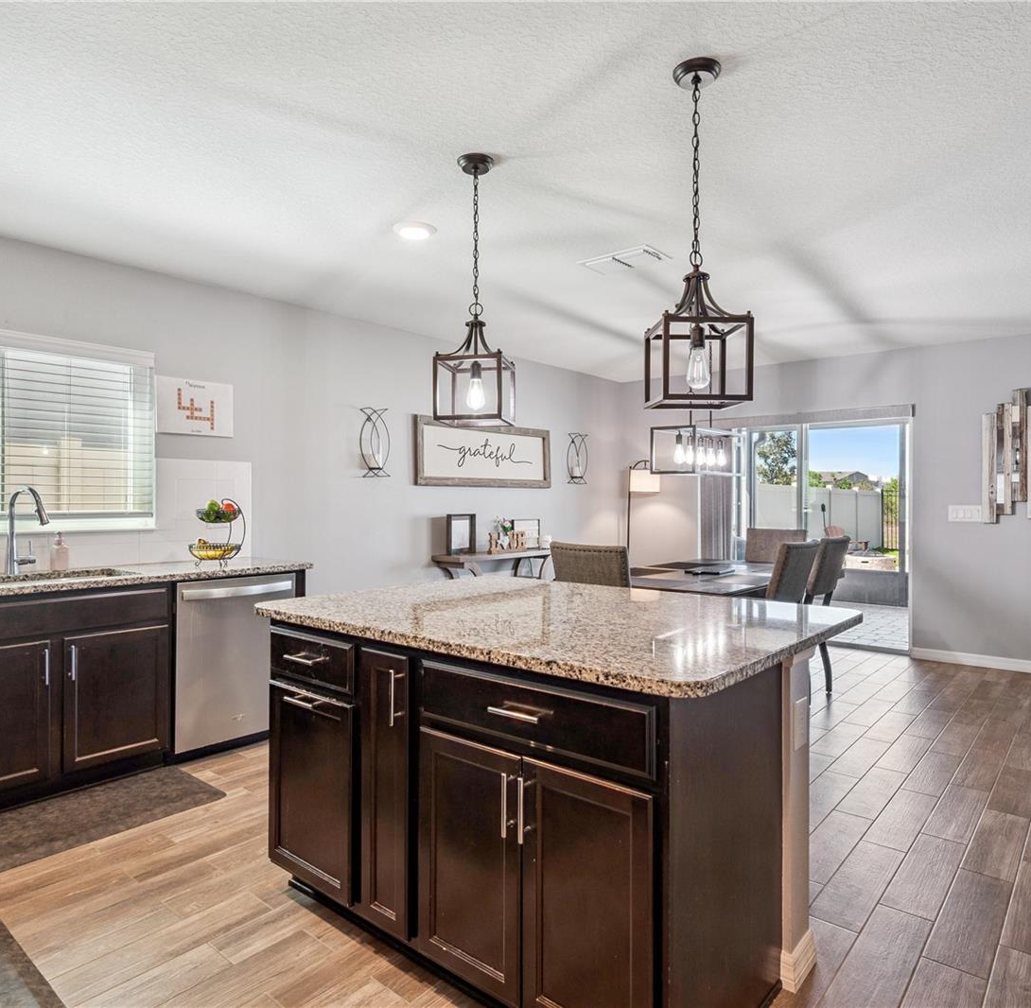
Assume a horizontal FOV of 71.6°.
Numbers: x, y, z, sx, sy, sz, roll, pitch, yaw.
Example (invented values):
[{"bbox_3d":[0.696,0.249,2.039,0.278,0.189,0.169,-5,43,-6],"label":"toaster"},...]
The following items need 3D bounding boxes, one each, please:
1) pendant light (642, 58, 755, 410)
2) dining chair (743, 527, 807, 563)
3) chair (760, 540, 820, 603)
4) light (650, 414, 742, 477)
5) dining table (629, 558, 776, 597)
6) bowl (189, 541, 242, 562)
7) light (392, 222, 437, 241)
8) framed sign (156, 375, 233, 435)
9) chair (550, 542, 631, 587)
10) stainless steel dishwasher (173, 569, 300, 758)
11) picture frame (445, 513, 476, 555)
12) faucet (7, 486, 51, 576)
[{"bbox_3d":[0.499,-0.731,1.961,0.236,0.921,0.236,0,0,-2],"label":"pendant light"},{"bbox_3d":[1.824,0.698,5.246,0.470,1.000,0.620,0,0,40],"label":"dining chair"},{"bbox_3d":[1.297,0.705,3.978,0.620,1.000,0.470,0,0,40],"label":"chair"},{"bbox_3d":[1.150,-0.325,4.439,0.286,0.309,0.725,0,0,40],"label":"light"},{"bbox_3d":[1.255,0.821,4.575,1.000,0.760,1.810,0,0,40],"label":"dining table"},{"bbox_3d":[-1.513,0.233,3.615,0.250,0.095,0.250,0,0,0],"label":"bowl"},{"bbox_3d":[-0.451,-1.212,3.194,0.190,0.028,0.190,0,0,0],"label":"light"},{"bbox_3d":[-1.730,-0.519,3.870,0.025,0.291,0.419,0,0,40],"label":"framed sign"},{"bbox_3d":[0.567,0.708,3.959,0.490,1.000,0.630,0,0,40],"label":"chair"},{"bbox_3d":[-1.549,0.757,3.643,0.600,0.800,0.621,0,0,40],"label":"stainless steel dishwasher"},{"bbox_3d":[-0.406,0.230,5.390,0.040,0.307,0.270,0,0,40],"label":"picture frame"},{"bbox_3d":[-2.118,0.117,3.148,0.260,0.385,0.110,0,0,27],"label":"faucet"}]

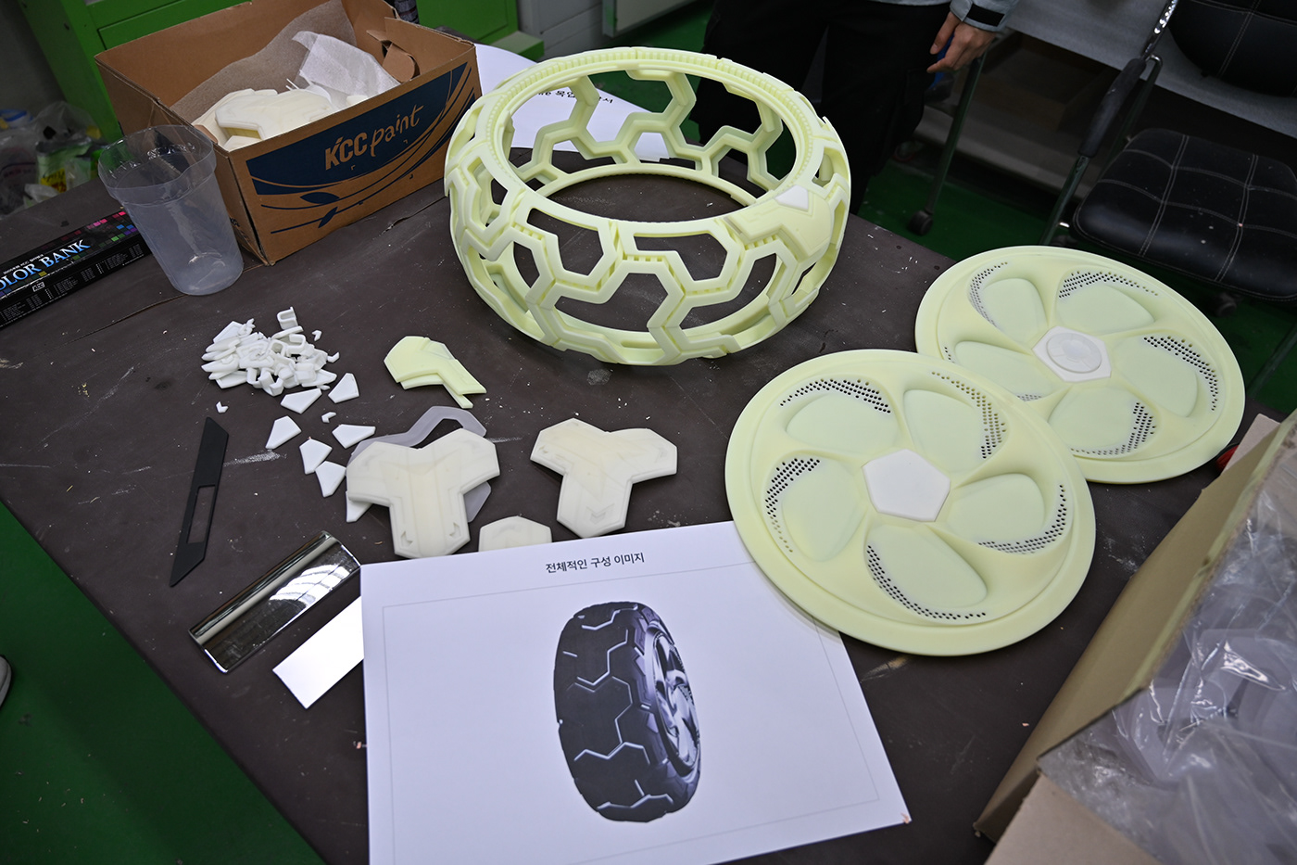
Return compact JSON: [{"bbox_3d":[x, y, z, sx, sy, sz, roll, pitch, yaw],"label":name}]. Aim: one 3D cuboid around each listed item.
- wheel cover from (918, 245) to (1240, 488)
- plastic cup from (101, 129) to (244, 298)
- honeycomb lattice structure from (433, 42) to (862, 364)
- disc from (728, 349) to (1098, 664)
[{"bbox_3d":[0.506,-0.091,1.033,0.370,0.028,0.370,0,53,0],"label":"wheel cover"},{"bbox_3d":[-0.556,-0.256,1.034,0.117,0.166,0.117,1,49,-1],"label":"plastic cup"},{"bbox_3d":[-0.001,-0.297,1.078,0.488,0.187,0.488,3,49,0],"label":"honeycomb lattice structure"},{"bbox_3d":[0.264,0.057,0.893,0.370,0.028,0.370,0,52,-1],"label":"disc"}]

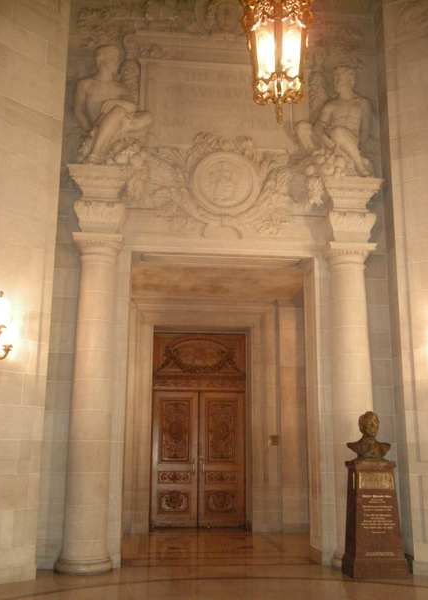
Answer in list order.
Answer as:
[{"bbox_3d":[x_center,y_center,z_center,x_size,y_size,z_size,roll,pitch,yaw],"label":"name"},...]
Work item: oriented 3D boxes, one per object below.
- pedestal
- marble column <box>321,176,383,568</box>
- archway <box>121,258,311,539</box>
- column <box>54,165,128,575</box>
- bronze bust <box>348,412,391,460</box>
[{"bbox_3d":[1.827,2.501,7.367,0.644,1.247,0.438,2,-12,-6],"label":"pedestal"},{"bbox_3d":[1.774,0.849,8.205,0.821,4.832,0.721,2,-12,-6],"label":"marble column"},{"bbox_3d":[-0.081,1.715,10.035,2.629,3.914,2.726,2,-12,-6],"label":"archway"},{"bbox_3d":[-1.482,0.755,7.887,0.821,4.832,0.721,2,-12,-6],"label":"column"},{"bbox_3d":[1.833,1.607,7.563,0.497,0.575,0.312,2,-12,-6],"label":"bronze bust"}]

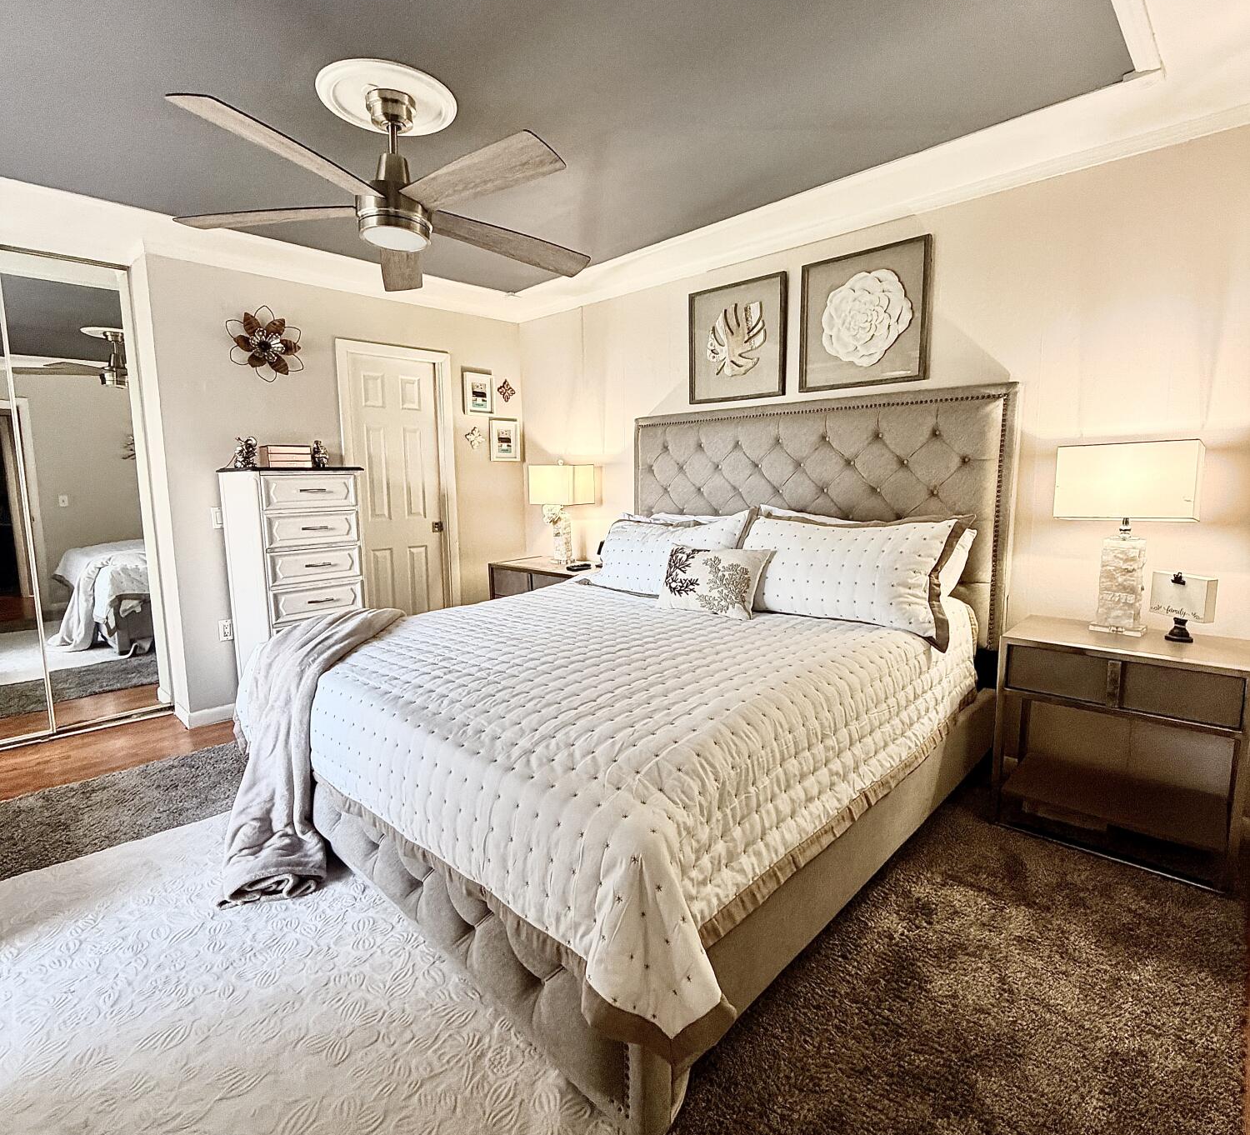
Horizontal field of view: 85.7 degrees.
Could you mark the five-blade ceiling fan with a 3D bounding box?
[{"bbox_3d":[-0.686,-1.223,2.046,1.280,0.410,1.280,6,11,42],"label":"five-blade ceiling fan"}]

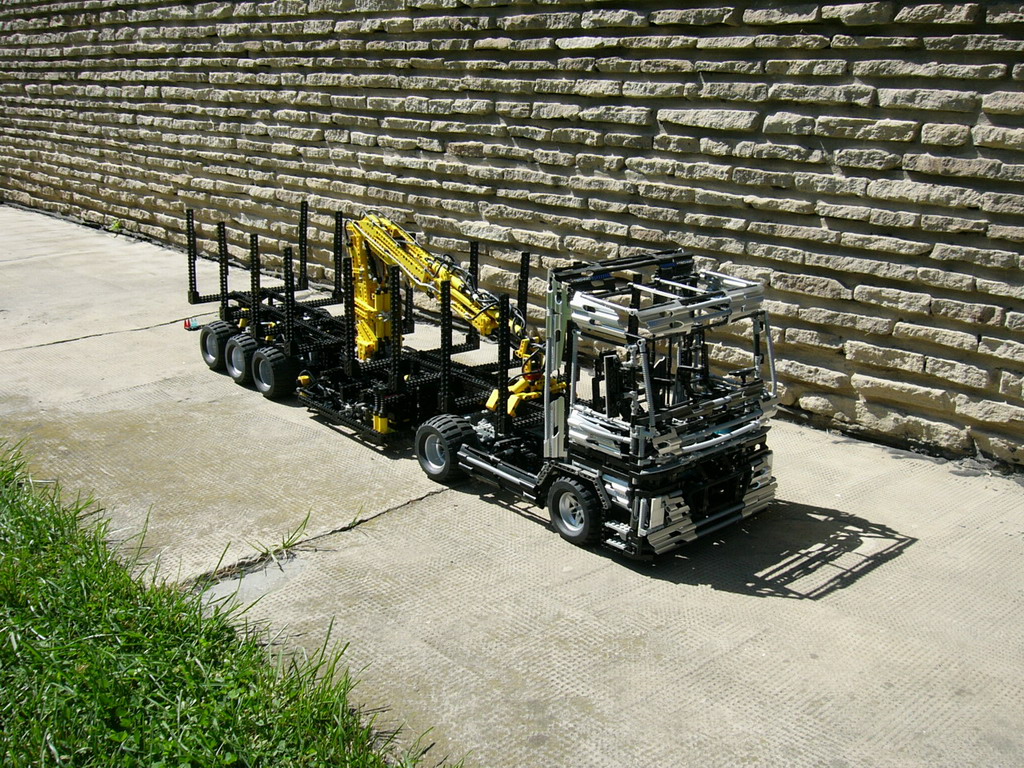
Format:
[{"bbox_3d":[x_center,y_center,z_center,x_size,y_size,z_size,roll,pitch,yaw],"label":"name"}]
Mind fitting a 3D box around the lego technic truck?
[{"bbox_3d":[-0.154,-0.106,1.849,0.302,0.377,1.327,-14,22,-40],"label":"lego technic truck"}]

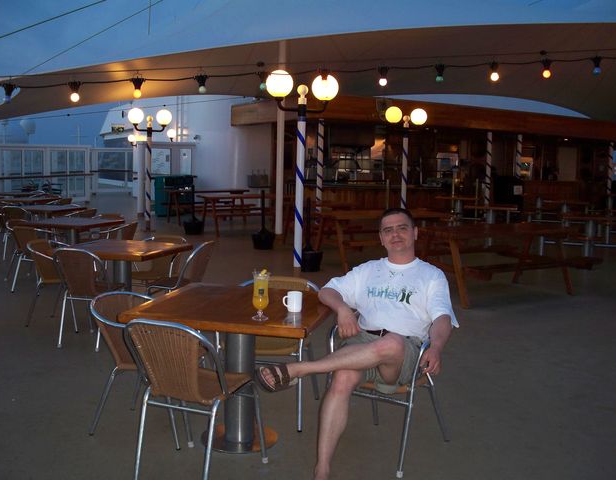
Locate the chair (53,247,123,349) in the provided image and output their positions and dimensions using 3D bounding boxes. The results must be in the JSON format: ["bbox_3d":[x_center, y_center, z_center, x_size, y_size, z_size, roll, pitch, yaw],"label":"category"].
[{"bbox_3d":[-1.741,0.434,5.551,0.470,0.785,0.560,3,6,13],"label":"chair"}]

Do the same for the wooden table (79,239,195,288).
[{"bbox_3d":[-1.584,0.428,5.751,0.900,0.740,0.900,3,6,13],"label":"wooden table"}]

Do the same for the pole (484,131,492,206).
[{"bbox_3d":[5.094,-1.746,19.409,0.135,2.570,0.135,2,6,0],"label":"pole"}]

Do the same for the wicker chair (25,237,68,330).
[{"bbox_3d":[-2.183,0.390,6.134,0.580,0.740,0.560,3,6,14],"label":"wicker chair"}]

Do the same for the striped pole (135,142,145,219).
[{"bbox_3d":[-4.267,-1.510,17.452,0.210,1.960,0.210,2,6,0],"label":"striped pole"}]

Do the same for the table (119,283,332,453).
[{"bbox_3d":[-0.349,0.691,3.555,0.900,0.740,0.900,3,6,13],"label":"table"}]

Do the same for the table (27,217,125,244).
[{"bbox_3d":[-2.826,0.154,8.064,0.900,0.740,0.900,3,6,12],"label":"table"}]

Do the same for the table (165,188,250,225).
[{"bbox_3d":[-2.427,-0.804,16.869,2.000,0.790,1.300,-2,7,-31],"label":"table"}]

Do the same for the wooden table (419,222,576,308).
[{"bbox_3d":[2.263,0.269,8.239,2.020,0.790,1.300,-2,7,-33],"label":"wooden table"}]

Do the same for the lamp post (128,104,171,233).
[{"bbox_3d":[-3.377,-1.490,14.535,0.960,2.600,0.330,-1,7,-20],"label":"lamp post"}]

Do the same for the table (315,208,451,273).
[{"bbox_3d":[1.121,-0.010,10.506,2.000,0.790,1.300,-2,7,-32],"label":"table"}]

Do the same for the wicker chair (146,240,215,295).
[{"bbox_3d":[-1.061,0.417,5.879,0.560,0.785,0.470,4,6,19],"label":"wicker chair"}]

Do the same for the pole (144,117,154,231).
[{"bbox_3d":[-3.383,-1.400,14.509,0.130,2.450,0.130,1,6,0],"label":"pole"}]

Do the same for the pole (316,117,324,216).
[{"bbox_3d":[0.238,-1.307,14.335,0.120,2.480,0.120,1,6,0],"label":"pole"}]

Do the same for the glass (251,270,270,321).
[{"bbox_3d":[-0.222,0.256,3.209,0.085,0.225,0.085,1,6,0],"label":"glass"}]

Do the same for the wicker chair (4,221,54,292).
[{"bbox_3d":[-3.004,0.192,7.519,0.540,0.770,0.570,4,7,24],"label":"wicker chair"}]

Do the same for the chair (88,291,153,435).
[{"bbox_3d":[-0.837,0.671,3.724,0.570,0.750,0.530,3,6,18],"label":"chair"}]

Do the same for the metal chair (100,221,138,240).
[{"bbox_3d":[-2.205,0.189,7.950,0.570,0.750,0.530,3,6,17],"label":"metal chair"}]

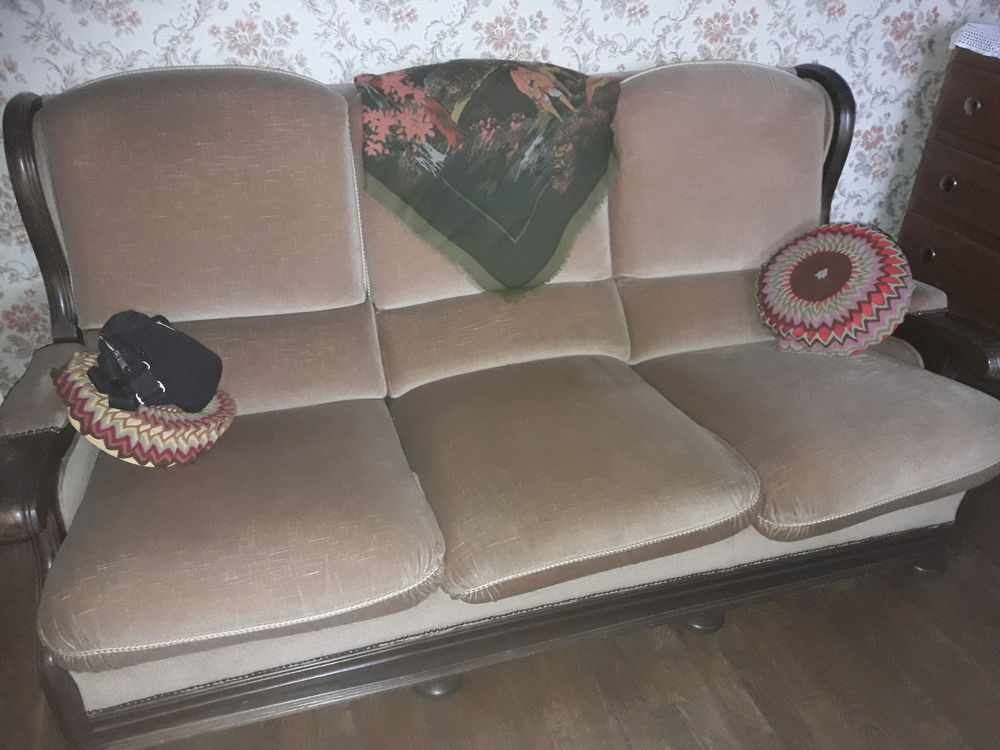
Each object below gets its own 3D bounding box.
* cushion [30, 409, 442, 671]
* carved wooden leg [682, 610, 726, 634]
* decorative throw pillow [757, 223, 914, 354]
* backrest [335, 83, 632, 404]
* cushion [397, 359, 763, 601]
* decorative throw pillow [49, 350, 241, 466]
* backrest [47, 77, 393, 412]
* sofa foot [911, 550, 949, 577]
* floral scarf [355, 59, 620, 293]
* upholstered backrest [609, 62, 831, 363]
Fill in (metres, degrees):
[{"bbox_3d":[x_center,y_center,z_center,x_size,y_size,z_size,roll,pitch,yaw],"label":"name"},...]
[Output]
[{"bbox_3d":[-0.434,0.215,1.381,0.559,0.122,0.578,-8,31,-16],"label":"cushion"},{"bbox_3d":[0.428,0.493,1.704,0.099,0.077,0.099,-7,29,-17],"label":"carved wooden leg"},{"bbox_3d":[0.787,-0.205,1.921,0.353,0.126,0.353,-50,41,-2],"label":"decorative throw pillow"},{"bbox_3d":[-0.013,-0.321,1.728,0.559,0.657,0.196,-8,16,-16],"label":"backrest"},{"bbox_3d":[0.104,0.143,1.533,0.559,0.122,0.578,-8,31,-16],"label":"cushion"},{"bbox_3d":[-0.632,0.052,1.451,0.314,0.127,0.314,8,26,-24],"label":"decorative throw pillow"},{"bbox_3d":[-0.561,-0.256,1.637,0.580,0.685,0.182,-7,13,-17],"label":"backrest"},{"bbox_3d":[0.920,0.395,1.733,0.088,0.065,0.088,-8,32,-15],"label":"sofa foot"},{"bbox_3d":[-0.022,-0.426,1.736,0.564,0.475,0.137,-8,18,-16],"label":"floral scarf"},{"bbox_3d":[0.531,-0.396,1.968,0.580,0.685,0.182,-7,13,-17],"label":"upholstered backrest"}]

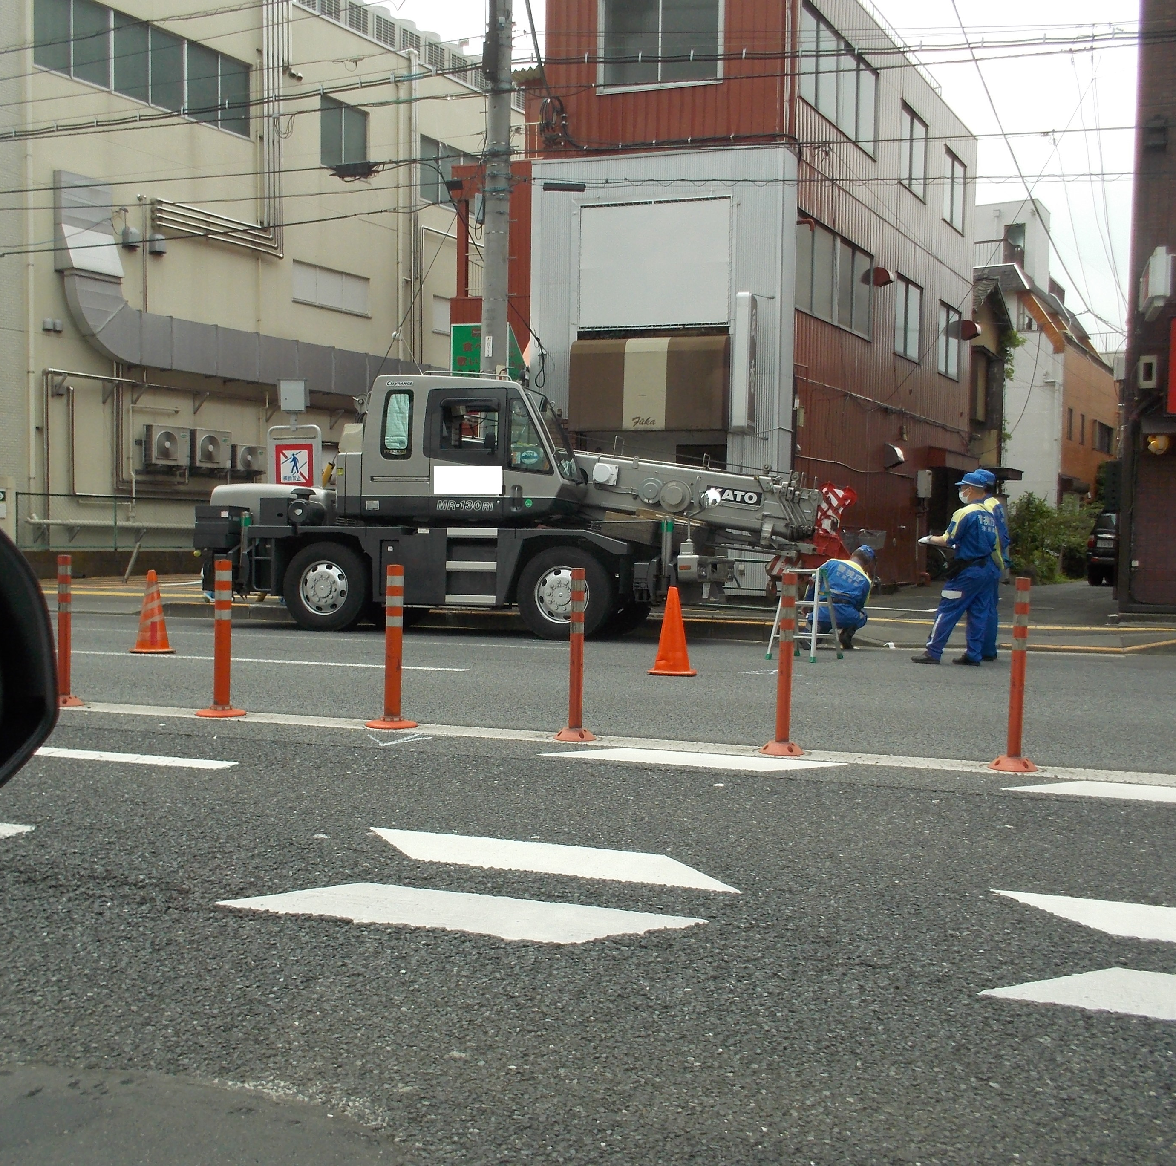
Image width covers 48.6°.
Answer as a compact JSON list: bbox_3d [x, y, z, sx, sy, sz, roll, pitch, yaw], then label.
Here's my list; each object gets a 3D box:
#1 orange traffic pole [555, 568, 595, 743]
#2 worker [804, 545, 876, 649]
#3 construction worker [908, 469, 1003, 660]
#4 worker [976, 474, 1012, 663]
[{"bbox_3d":[-0.053,0.333,6.150,0.200,0.800,0.200,1,3,0],"label":"orange traffic pole"},{"bbox_3d":[2.575,0.143,13.200,0.660,1.060,0.680,1,3,-5],"label":"worker"},{"bbox_3d":[3.260,-0.129,11.550,0.660,1.710,0.520,2,3,26],"label":"construction worker"},{"bbox_3d":[3.700,-0.159,12.150,0.500,1.780,0.540,2,3,17],"label":"worker"}]

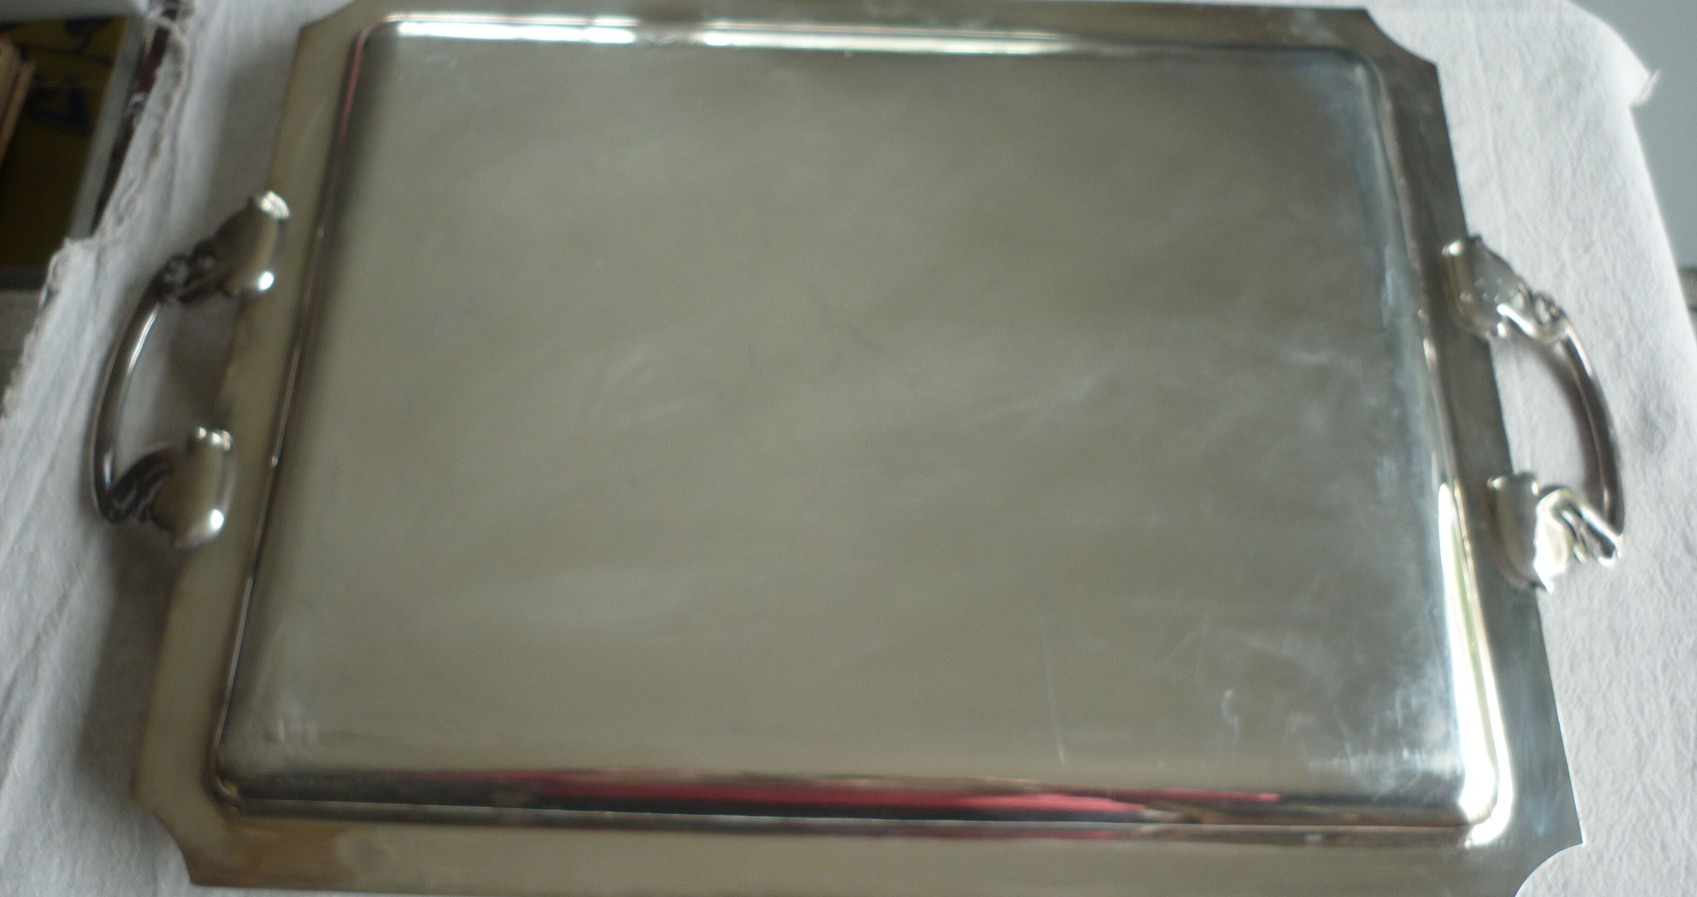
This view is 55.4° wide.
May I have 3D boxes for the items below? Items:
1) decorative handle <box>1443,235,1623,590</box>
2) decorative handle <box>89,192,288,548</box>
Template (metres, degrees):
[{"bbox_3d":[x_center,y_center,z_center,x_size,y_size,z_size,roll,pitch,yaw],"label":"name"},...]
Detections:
[{"bbox_3d":[0.264,-0.011,0.609,0.070,0.041,0.149,2,63,-1],"label":"decorative handle"},{"bbox_3d":[-0.251,-0.026,0.602,0.072,0.041,0.148,2,63,-1],"label":"decorative handle"}]

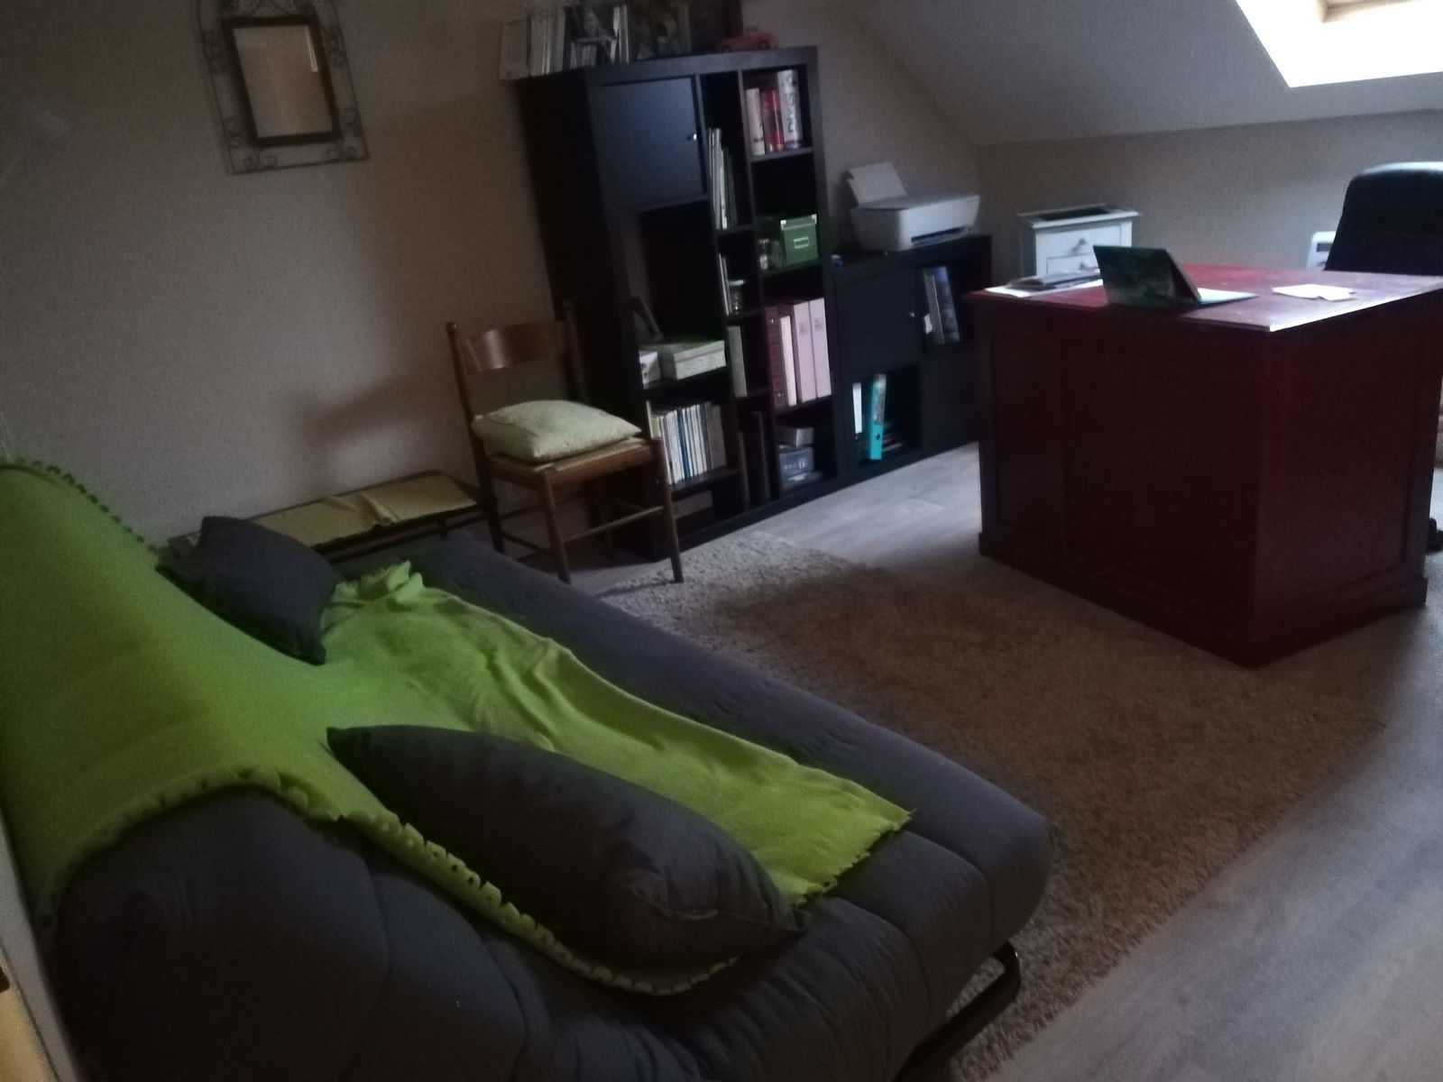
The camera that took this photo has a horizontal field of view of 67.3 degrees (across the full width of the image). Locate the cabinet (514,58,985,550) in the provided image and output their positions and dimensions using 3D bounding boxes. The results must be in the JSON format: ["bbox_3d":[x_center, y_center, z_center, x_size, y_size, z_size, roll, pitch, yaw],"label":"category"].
[{"bbox_3d":[0.245,-0.920,3.860,1.660,1.490,0.405,-21,25,-31],"label":"cabinet"}]

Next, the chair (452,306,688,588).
[{"bbox_3d":[-0.461,-0.254,3.281,0.410,0.840,0.470,-20,25,-29],"label":"chair"}]

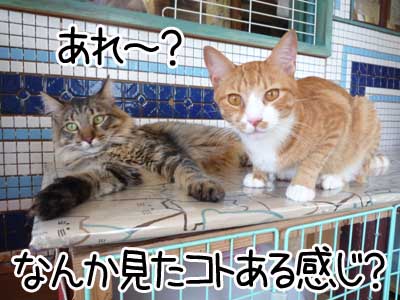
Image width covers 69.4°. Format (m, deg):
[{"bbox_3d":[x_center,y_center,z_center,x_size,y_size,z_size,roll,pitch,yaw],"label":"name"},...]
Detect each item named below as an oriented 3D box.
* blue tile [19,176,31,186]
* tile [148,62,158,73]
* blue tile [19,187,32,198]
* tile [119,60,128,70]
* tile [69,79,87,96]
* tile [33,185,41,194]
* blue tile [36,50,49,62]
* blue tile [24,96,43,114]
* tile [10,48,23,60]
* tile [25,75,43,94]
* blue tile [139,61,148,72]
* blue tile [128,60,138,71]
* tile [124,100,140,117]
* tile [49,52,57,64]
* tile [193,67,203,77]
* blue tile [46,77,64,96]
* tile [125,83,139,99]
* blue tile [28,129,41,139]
[{"bbox_3d":[-0.430,0.076,0.713,0.025,0.025,0.006,-2,6,-25],"label":"blue tile"},{"bbox_3d":[-0.123,-0.213,0.747,0.023,0.023,0.006,-2,4,-25],"label":"tile"},{"bbox_3d":[-0.431,0.105,0.715,0.025,0.025,0.006,-2,6,-25],"label":"blue tile"},{"bbox_3d":[-0.196,-0.218,0.742,0.024,0.024,0.006,-2,6,-25],"label":"tile"},{"bbox_3d":[-0.316,-0.160,0.743,0.045,0.045,0.006,-2,6,-25],"label":"tile"},{"bbox_3d":[-0.390,0.099,0.698,0.025,0.025,0.006,-1,6,-25],"label":"tile"},{"bbox_3d":[-0.367,-0.217,0.675,0.025,0.025,0.006,-1,6,-25],"label":"blue tile"},{"bbox_3d":[-0.405,-0.111,0.706,0.045,0.045,0.006,-2,6,-25],"label":"blue tile"},{"bbox_3d":[-0.414,-0.216,0.653,0.025,0.025,0.006,-1,6,-25],"label":"tile"},{"bbox_3d":[-0.367,-0.144,0.637,0.040,0.041,0.007,-2,4,-25],"label":"tile"},{"bbox_3d":[-0.153,-0.223,0.774,0.025,0.025,0.006,-1,6,-25],"label":"blue tile"},{"bbox_3d":[-0.168,-0.212,0.726,0.023,0.023,0.006,-2,4,-25],"label":"blue tile"},{"bbox_3d":[-0.181,-0.110,0.773,0.043,0.044,0.006,-1,6,-25],"label":"tile"},{"bbox_3d":[-0.343,-0.218,0.686,0.025,0.025,0.006,-1,6,-25],"label":"tile"},{"bbox_3d":[-0.009,-0.216,0.801,0.023,0.023,0.006,-2,4,-25],"label":"tile"},{"bbox_3d":[-0.328,-0.145,0.655,0.040,0.041,0.007,-2,4,-25],"label":"blue tile"},{"bbox_3d":[-0.191,-0.165,0.802,0.045,0.045,0.006,-2,6,-25],"label":"tile"},{"bbox_3d":[-0.406,-0.039,0.712,0.025,0.025,0.006,-2,6,-25],"label":"blue tile"}]

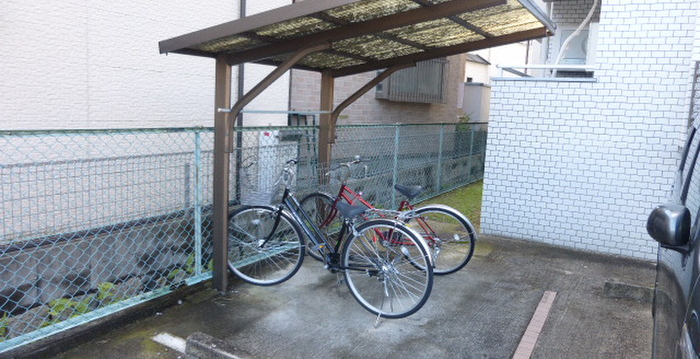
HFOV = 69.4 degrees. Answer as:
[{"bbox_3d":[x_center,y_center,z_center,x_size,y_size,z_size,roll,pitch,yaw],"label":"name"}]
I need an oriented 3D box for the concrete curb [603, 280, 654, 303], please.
[{"bbox_3d":[2.423,0.936,4.163,0.600,0.123,0.120,5,8,16],"label":"concrete curb"}]

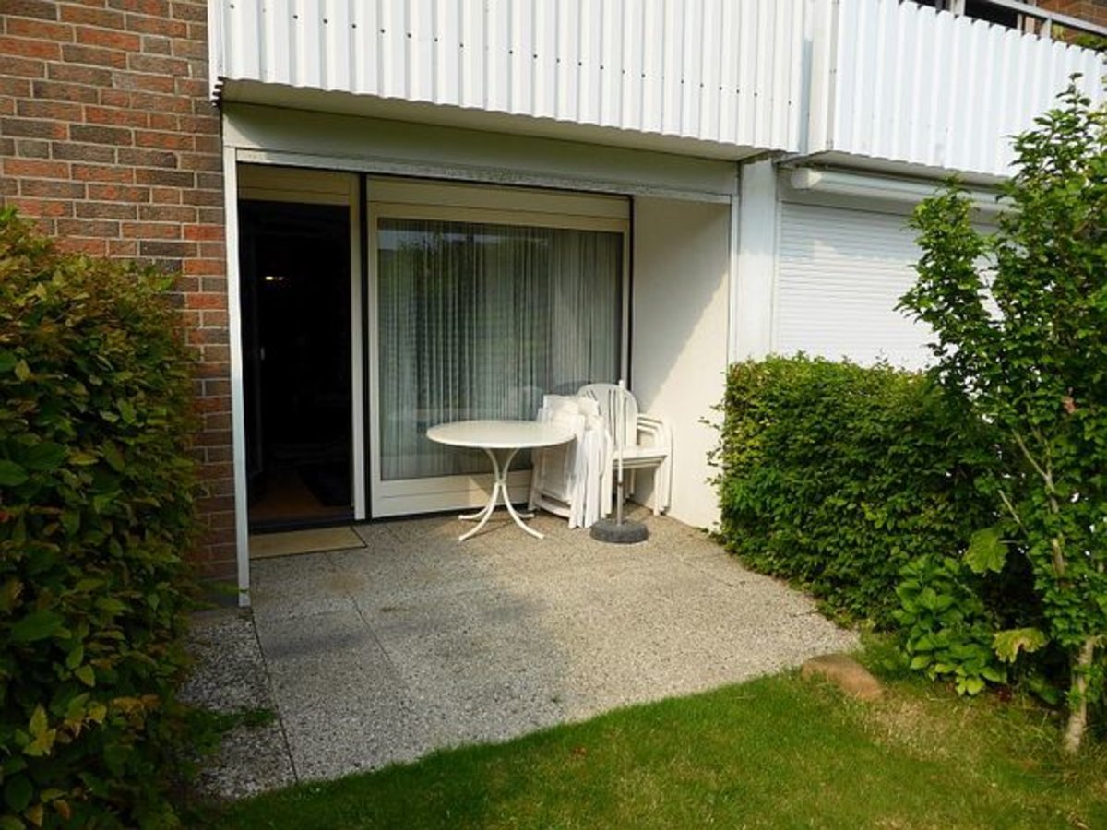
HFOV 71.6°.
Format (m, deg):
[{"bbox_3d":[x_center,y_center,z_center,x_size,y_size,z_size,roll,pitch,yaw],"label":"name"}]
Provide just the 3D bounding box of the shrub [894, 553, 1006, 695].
[{"bbox_3d":[1.687,0.872,3.260,0.420,0.500,0.400,-3,7,-25],"label":"shrub"}]

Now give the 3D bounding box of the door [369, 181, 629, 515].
[{"bbox_3d":[-0.325,-0.491,5.776,2.089,2.383,0.100,-3,7,-25],"label":"door"}]

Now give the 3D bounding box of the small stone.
[{"bbox_3d":[1.180,1.053,3.103,0.210,0.110,0.320,-2,6,-20],"label":"small stone"}]

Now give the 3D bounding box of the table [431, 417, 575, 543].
[{"bbox_3d":[-0.375,0.438,5.318,1.000,0.690,1.000,0,6,0],"label":"table"}]

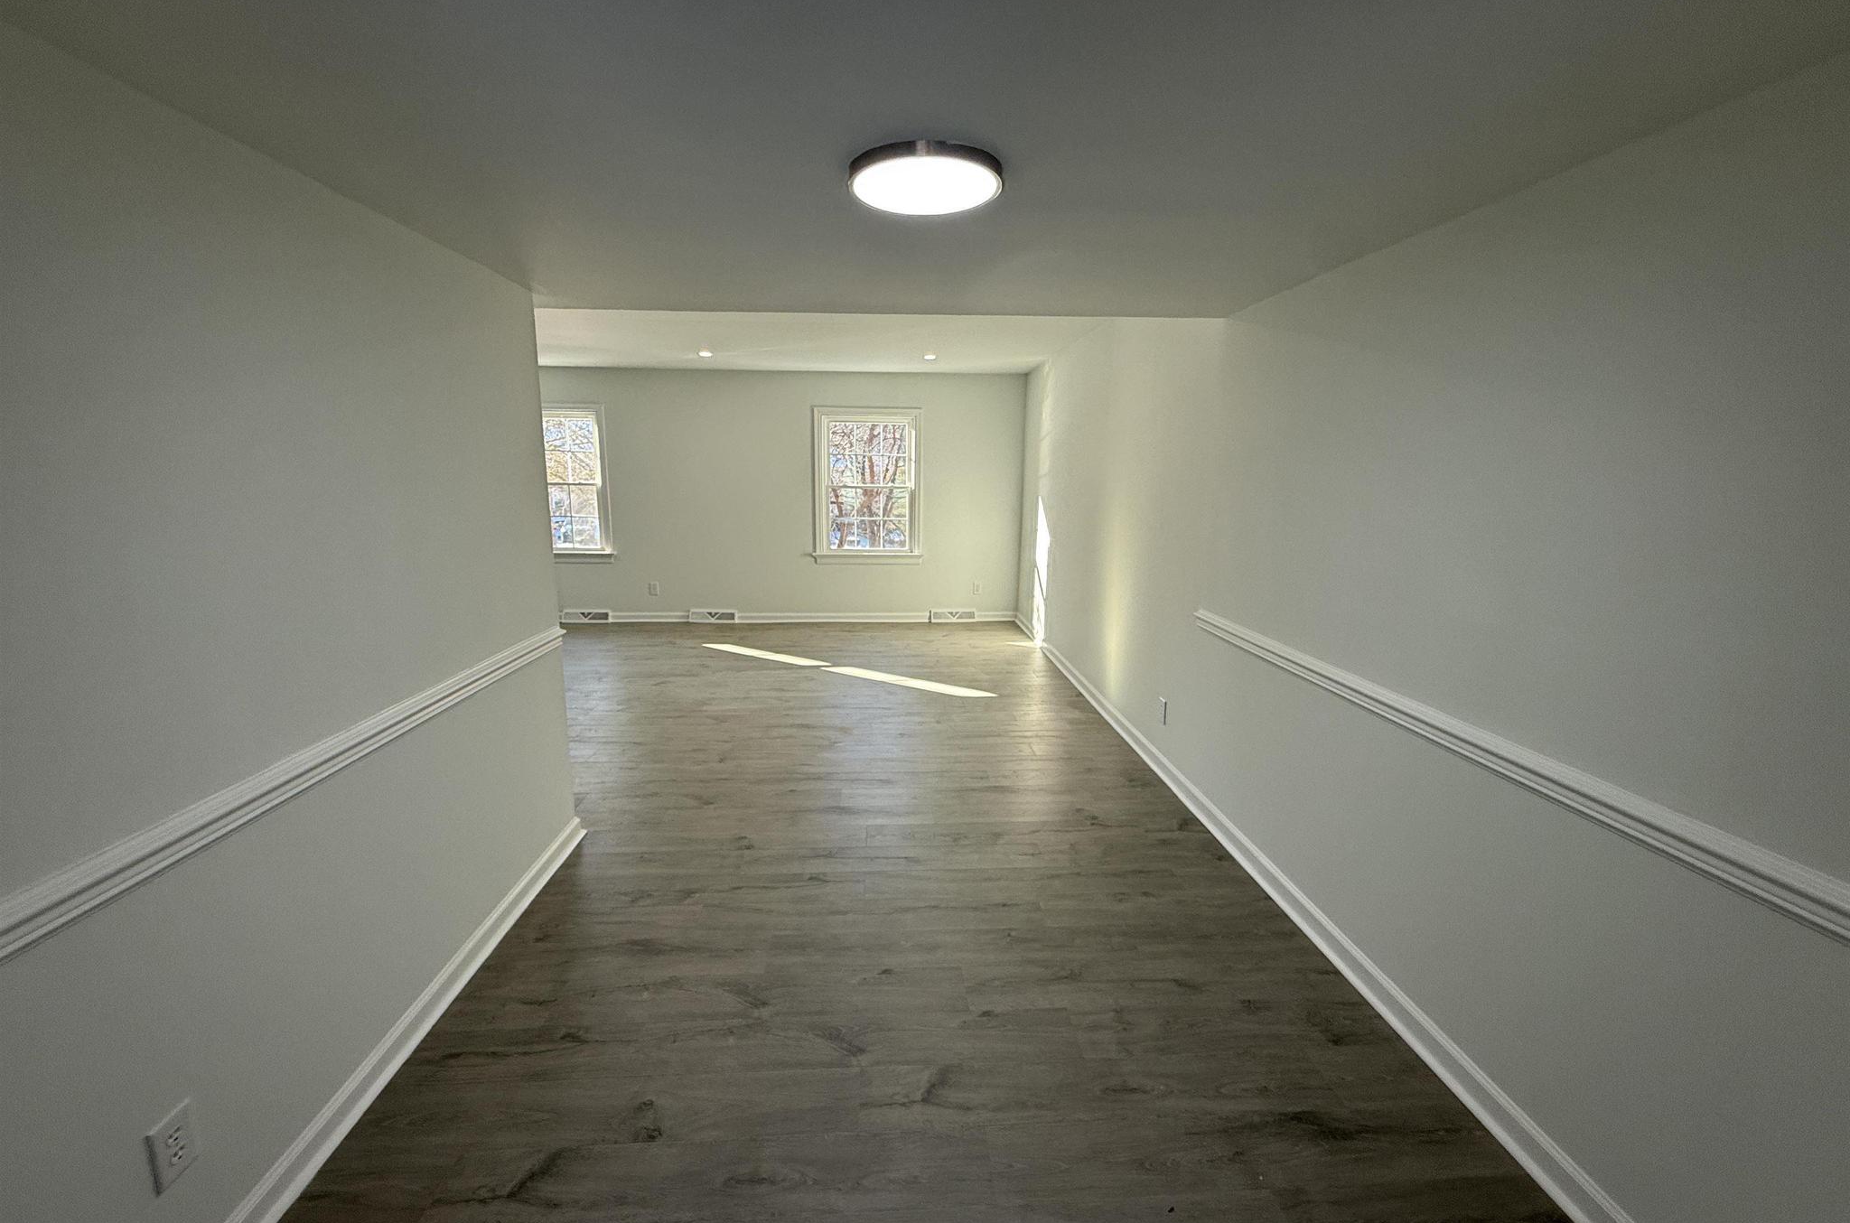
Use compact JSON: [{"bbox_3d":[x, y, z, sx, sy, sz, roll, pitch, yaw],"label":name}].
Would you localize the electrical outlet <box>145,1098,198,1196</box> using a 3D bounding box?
[{"bbox_3d":[-1.352,0.967,1.352,0.008,0.120,0.078,0,11,-4],"label":"electrical outlet"}]

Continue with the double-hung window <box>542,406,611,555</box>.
[{"bbox_3d":[-3.569,-1.231,7.206,1.043,1.485,0.120,0,11,-4],"label":"double-hung window"}]

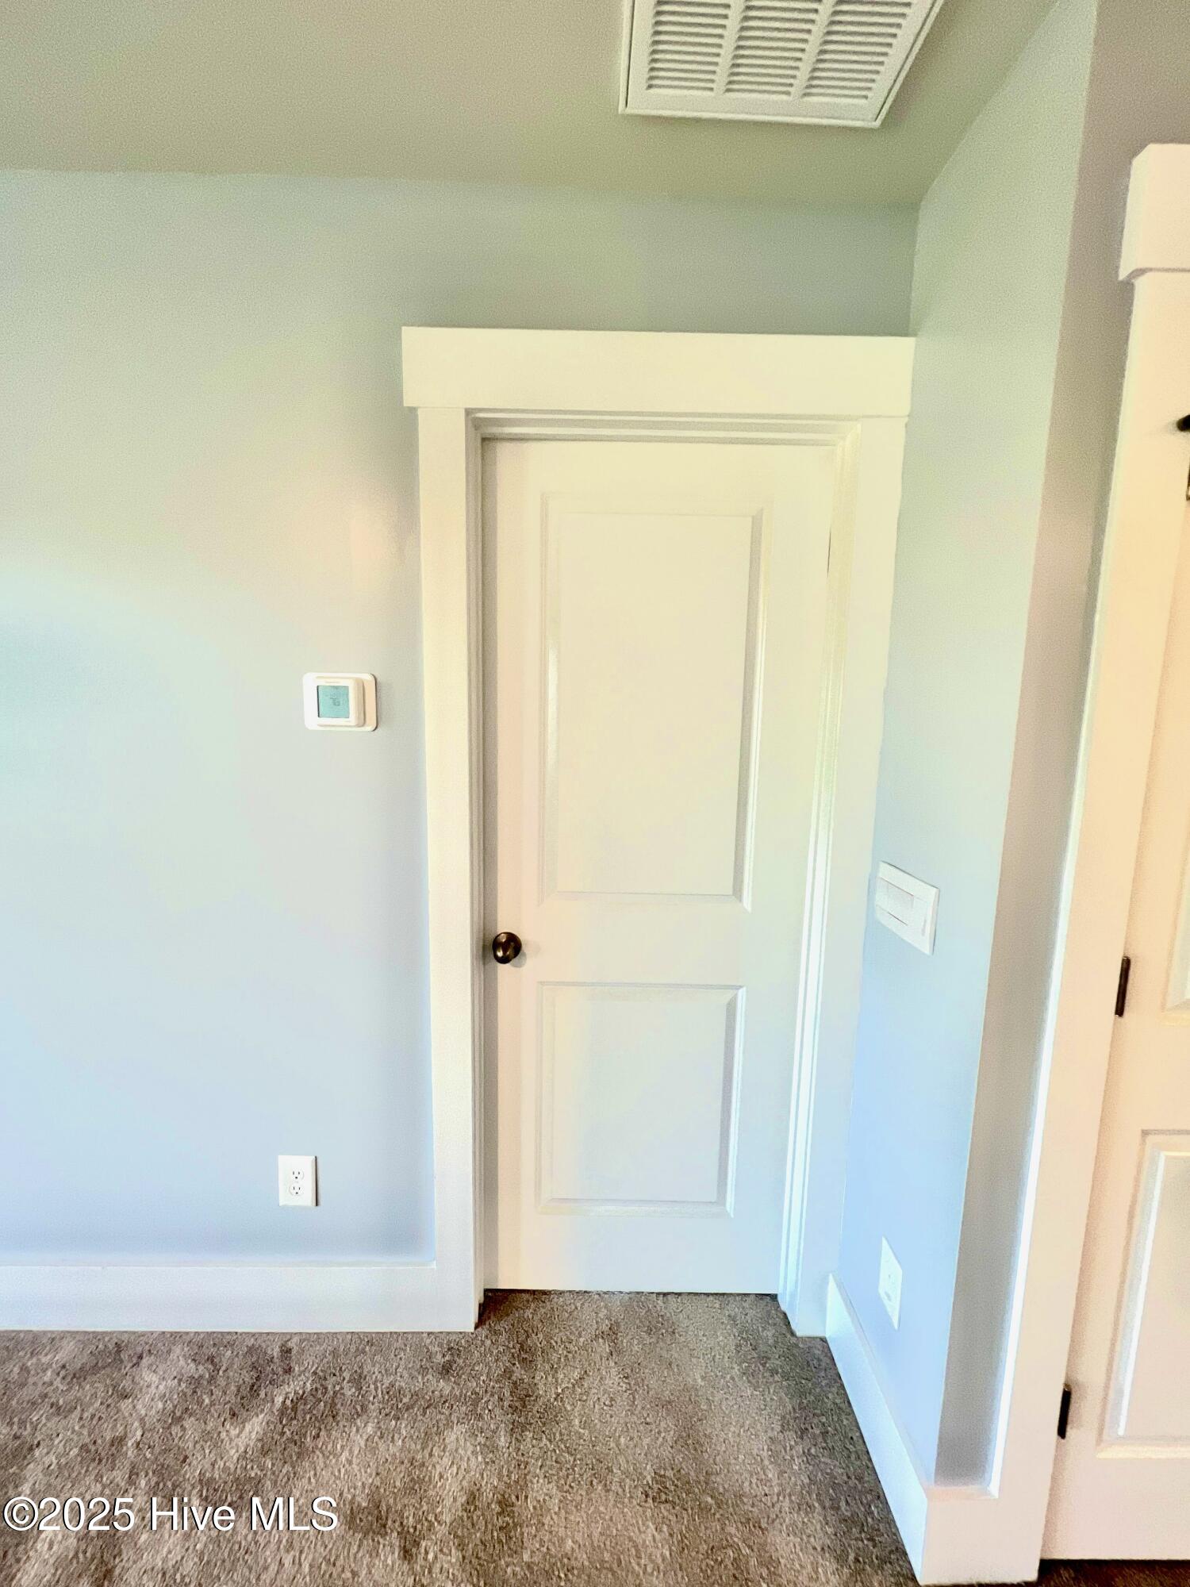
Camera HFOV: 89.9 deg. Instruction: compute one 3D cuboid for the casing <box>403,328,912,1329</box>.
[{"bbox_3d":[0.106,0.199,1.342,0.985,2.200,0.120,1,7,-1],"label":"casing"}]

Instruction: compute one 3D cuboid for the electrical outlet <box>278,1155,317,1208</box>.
[{"bbox_3d":[-0.686,0.893,1.376,0.082,0.126,0.012,1,7,-1],"label":"electrical outlet"}]

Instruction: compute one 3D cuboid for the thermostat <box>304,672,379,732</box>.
[{"bbox_3d":[-0.527,-0.188,1.224,0.149,0.119,0.035,1,7,-1],"label":"thermostat"}]

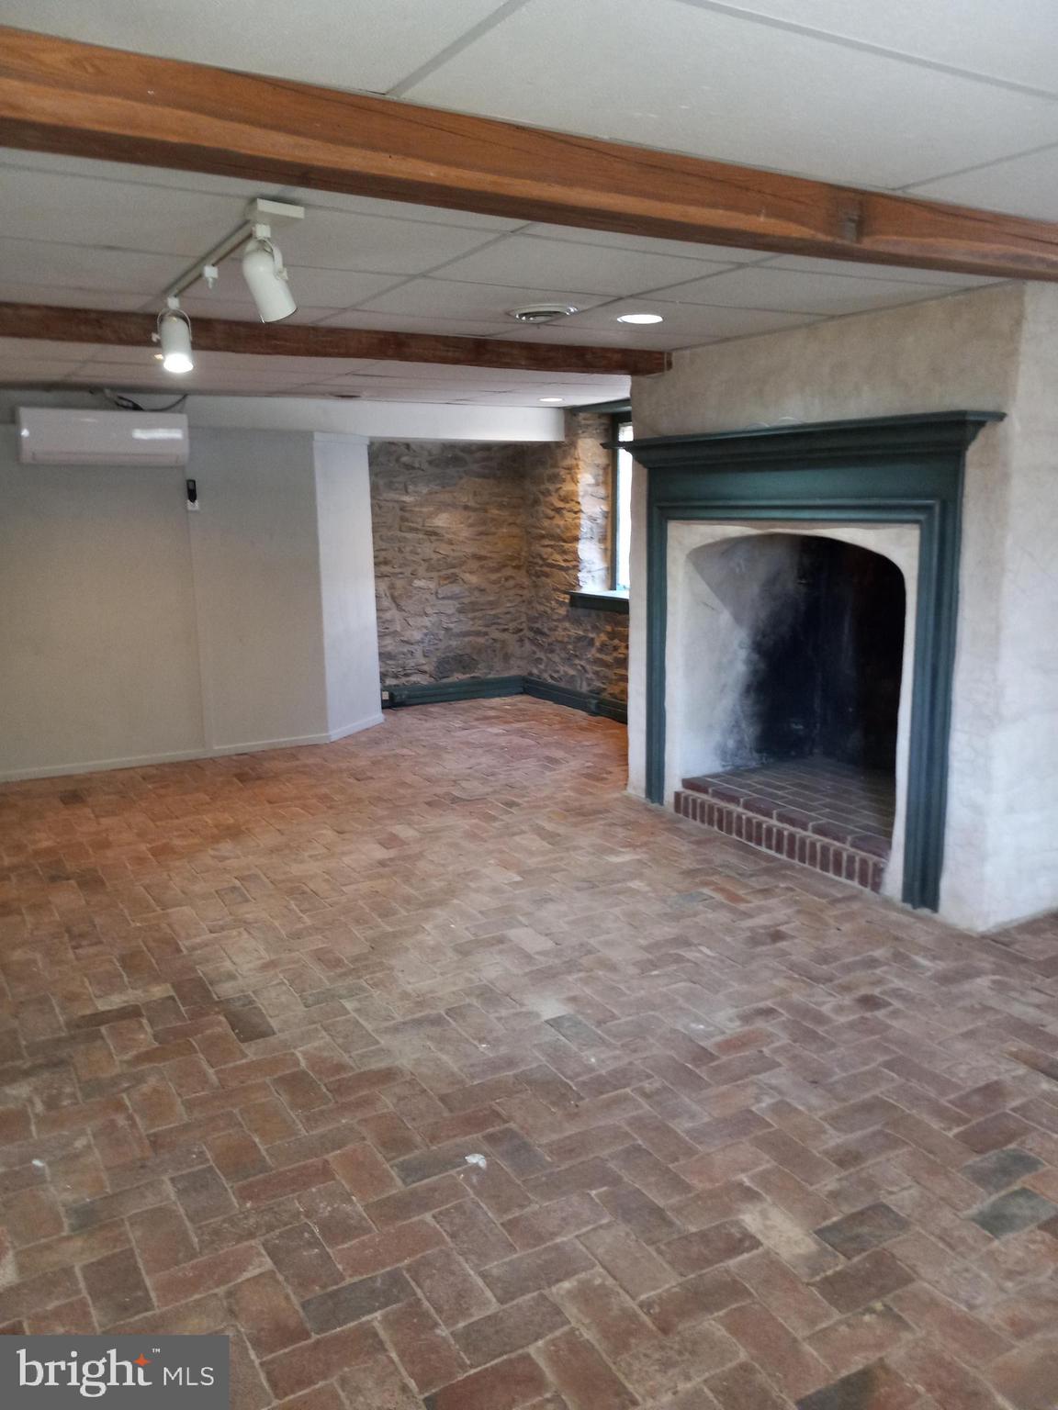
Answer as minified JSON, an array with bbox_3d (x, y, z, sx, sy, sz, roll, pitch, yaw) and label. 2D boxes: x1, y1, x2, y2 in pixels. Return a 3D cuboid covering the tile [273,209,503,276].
[{"bbox_3d":[-0.481,-1.215,2.879,0.612,0.020,0.592,-7,12,-29],"label":"tile"}]

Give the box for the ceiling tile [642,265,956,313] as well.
[{"bbox_3d":[0.853,-1.368,3.634,0.886,0.020,0.572,-7,12,-29],"label":"ceiling tile"}]

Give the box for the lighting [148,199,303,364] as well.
[{"bbox_3d":[-0.847,-1.091,2.990,0.130,0.256,1.190,-7,12,-29],"label":"lighting"}]

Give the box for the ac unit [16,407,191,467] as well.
[{"bbox_3d":[-2.338,-1.459,6.054,0.855,0.281,0.210,-7,12,-29],"label":"ac unit"}]

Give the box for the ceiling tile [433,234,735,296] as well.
[{"bbox_3d":[0.126,-1.285,3.224,0.759,0.020,0.585,-7,12,-29],"label":"ceiling tile"}]

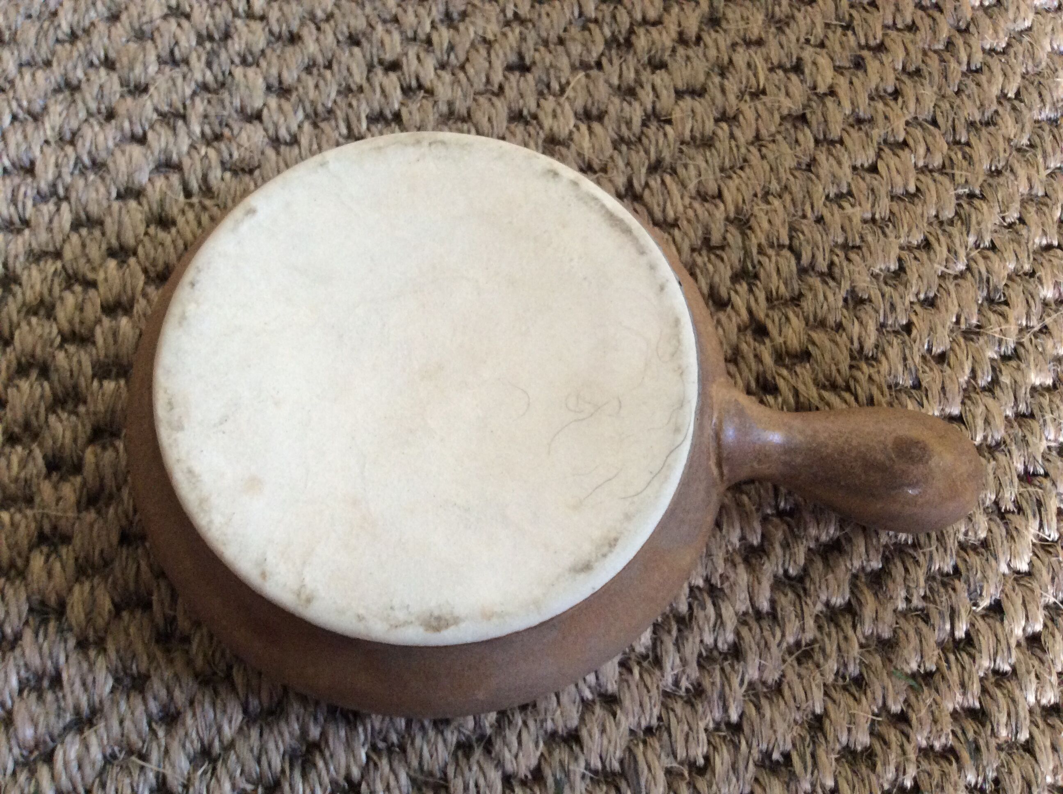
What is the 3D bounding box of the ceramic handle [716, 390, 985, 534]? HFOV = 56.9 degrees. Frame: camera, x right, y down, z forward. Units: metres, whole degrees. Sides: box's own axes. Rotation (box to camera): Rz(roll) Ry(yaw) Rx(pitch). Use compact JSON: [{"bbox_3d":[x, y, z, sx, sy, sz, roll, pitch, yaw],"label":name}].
[{"bbox_3d":[0.082,0.015,0.253,0.070,0.029,0.030,7,73,-2],"label":"ceramic handle"}]

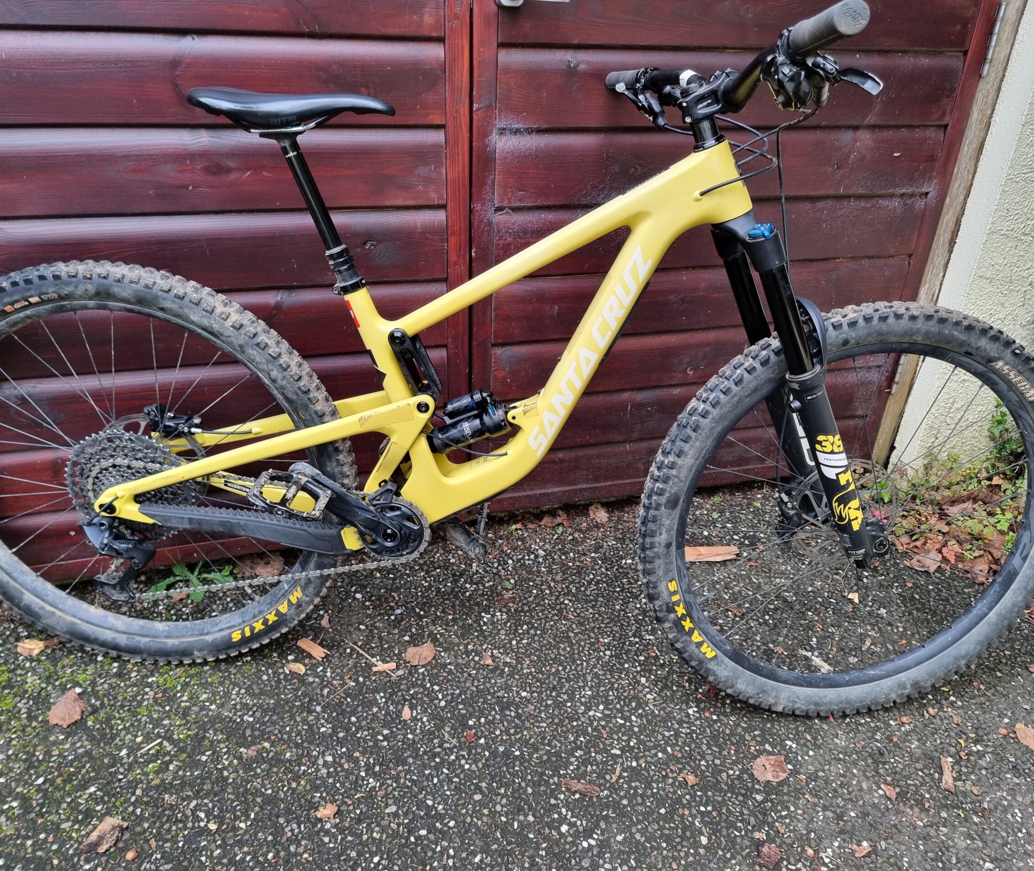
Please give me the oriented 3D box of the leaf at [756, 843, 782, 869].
[{"bbox_3d":[0.376,0.627,1.200,0.031,0.013,0.043,16,31,22],"label":"leaf"}]

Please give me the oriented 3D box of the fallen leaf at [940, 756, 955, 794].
[{"bbox_3d":[0.720,0.567,1.344,0.021,0.014,0.075,13,30,18],"label":"fallen leaf"}]

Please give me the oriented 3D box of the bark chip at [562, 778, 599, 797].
[{"bbox_3d":[0.102,0.560,1.279,0.062,0.009,0.017,12,30,17],"label":"bark chip"}]

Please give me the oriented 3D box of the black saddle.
[{"bbox_3d":[-0.301,-0.442,1.106,0.268,0.060,0.142,3,25,0],"label":"black saddle"}]

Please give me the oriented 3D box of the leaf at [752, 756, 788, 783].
[{"bbox_3d":[0.423,0.555,1.340,0.061,0.010,0.054,2,28,-2],"label":"leaf"}]

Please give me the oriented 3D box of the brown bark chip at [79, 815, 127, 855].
[{"bbox_3d":[-0.608,0.592,1.189,0.037,0.013,0.056,11,30,15],"label":"brown bark chip"}]

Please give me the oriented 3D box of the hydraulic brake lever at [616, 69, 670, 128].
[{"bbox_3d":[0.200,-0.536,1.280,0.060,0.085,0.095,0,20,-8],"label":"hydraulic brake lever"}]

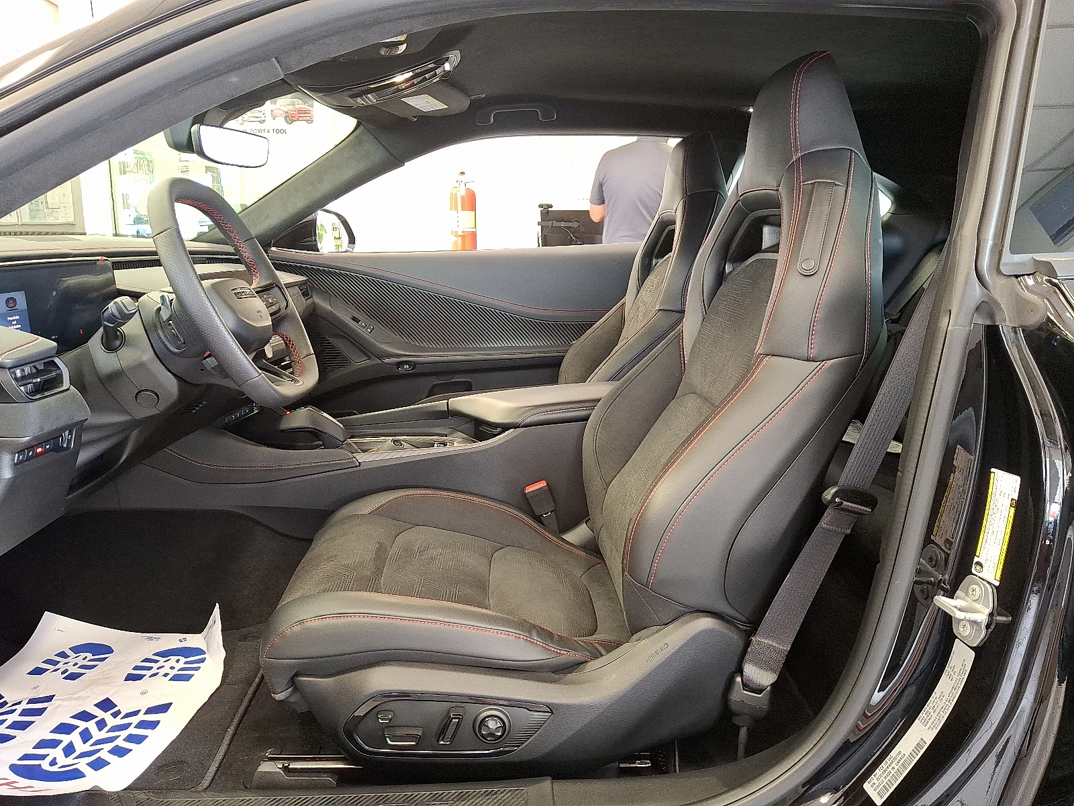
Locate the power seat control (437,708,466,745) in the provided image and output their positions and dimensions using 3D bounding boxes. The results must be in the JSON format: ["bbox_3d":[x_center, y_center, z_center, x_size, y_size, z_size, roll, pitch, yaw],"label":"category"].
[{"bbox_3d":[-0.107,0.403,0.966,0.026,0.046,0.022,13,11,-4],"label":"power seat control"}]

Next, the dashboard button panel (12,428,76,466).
[{"bbox_3d":[-0.596,0.053,0.940,0.030,0.032,0.110,9,11,-3],"label":"dashboard button panel"}]

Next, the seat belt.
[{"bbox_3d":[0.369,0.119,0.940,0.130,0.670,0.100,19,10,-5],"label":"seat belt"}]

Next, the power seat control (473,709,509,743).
[{"bbox_3d":[-0.056,0.403,0.967,0.045,0.043,0.025,-1,11,-1],"label":"power seat control"}]

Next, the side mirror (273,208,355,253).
[{"bbox_3d":[-0.702,-0.537,2.427,0.180,0.150,0.230,2,11,10],"label":"side mirror"}]

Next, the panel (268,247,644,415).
[{"bbox_3d":[-0.200,-0.172,2.245,1.160,0.560,0.140,-1,11,-1],"label":"panel"}]

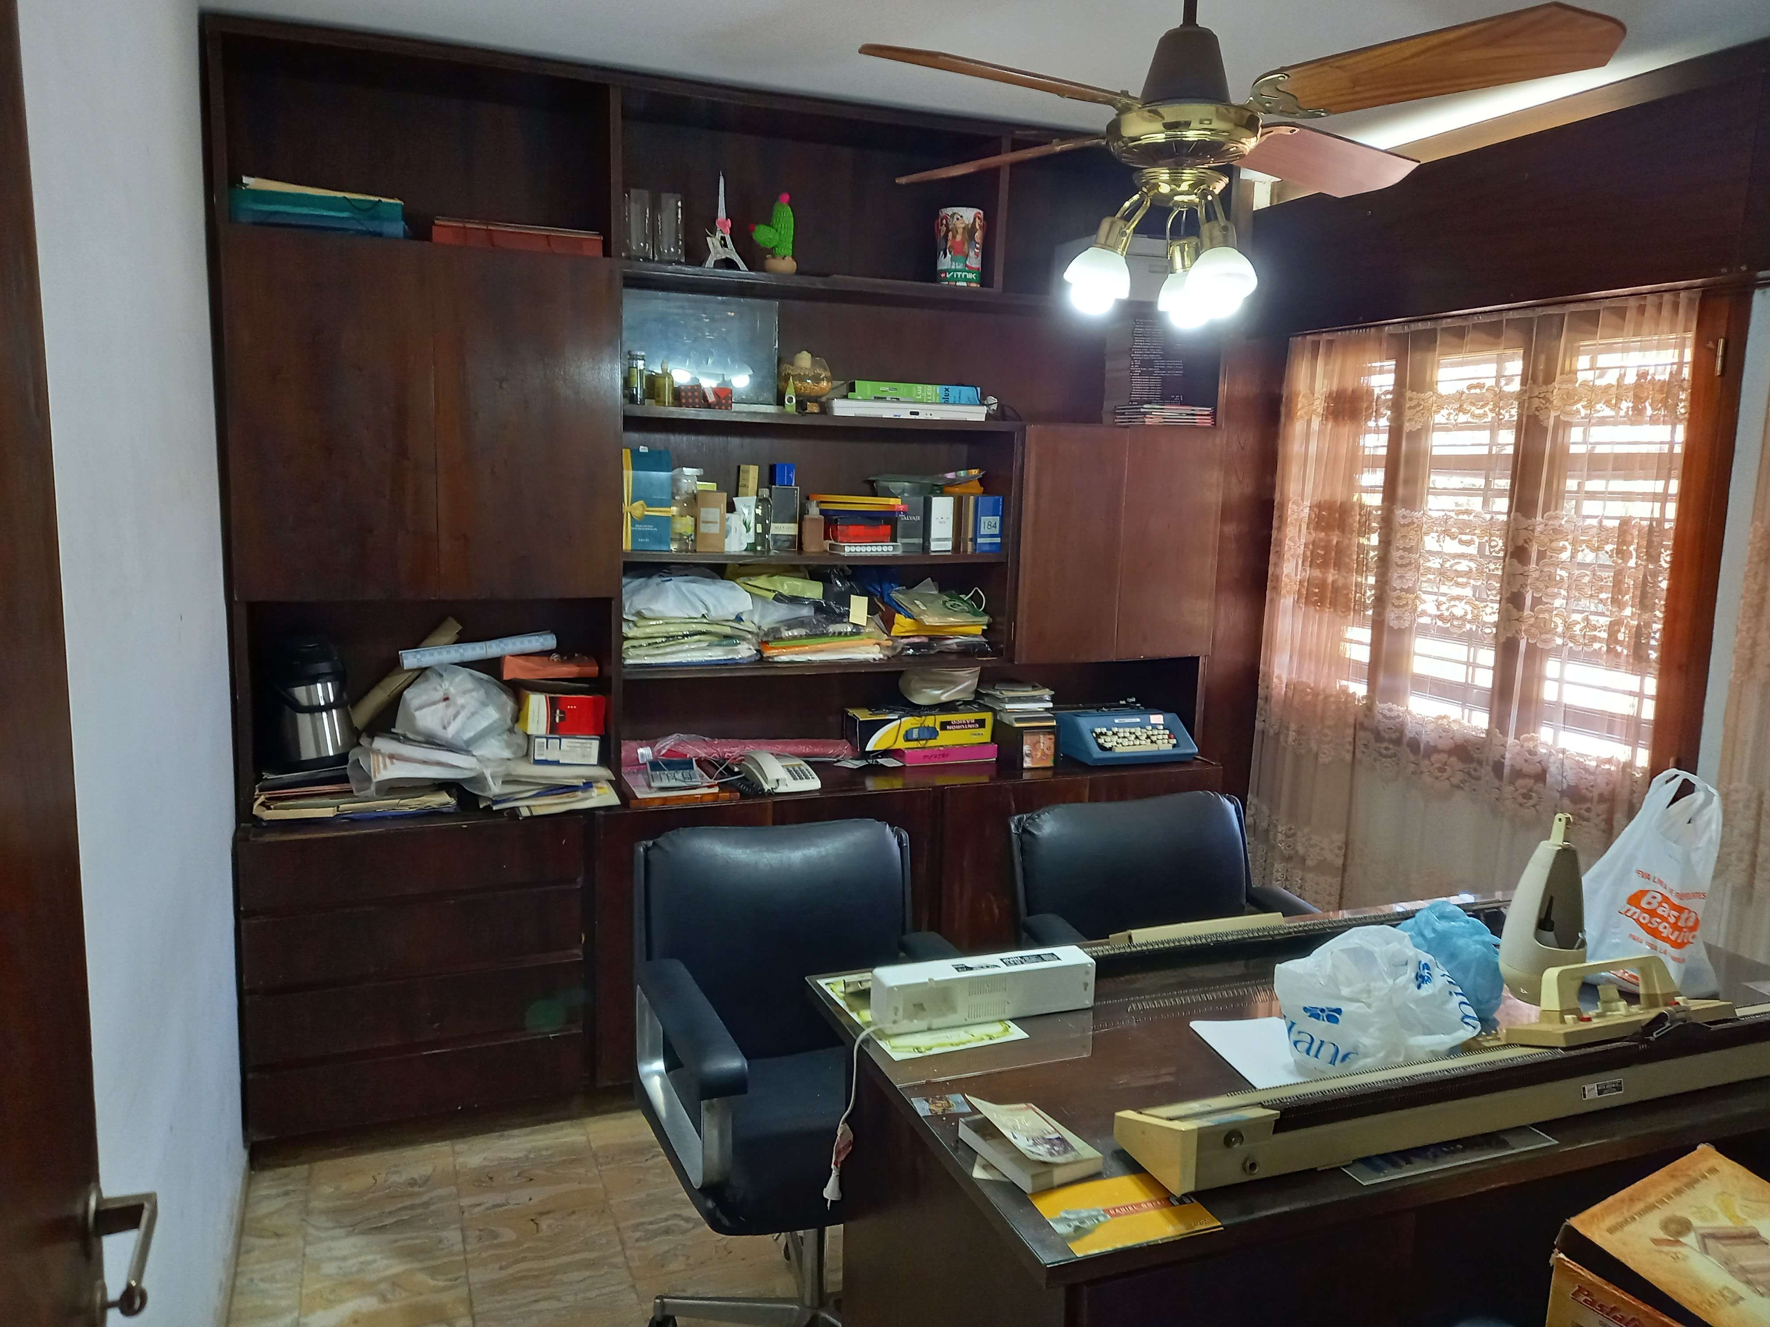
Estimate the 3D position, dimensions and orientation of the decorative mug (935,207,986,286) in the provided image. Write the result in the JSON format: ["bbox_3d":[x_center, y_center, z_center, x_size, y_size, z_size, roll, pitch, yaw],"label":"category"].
[{"bbox_3d":[0.201,-1.085,3.384,0.138,0.201,0.131,1,7,-2],"label":"decorative mug"}]

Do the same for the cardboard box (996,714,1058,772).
[{"bbox_3d":[0.390,0.218,3.558,0.120,0.115,0.170,-2,10,-22],"label":"cardboard box"}]

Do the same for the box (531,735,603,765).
[{"bbox_3d":[-0.781,0.202,3.113,0.148,0.069,0.090,1,8,-22],"label":"box"}]

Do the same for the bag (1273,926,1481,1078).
[{"bbox_3d":[0.715,0.474,1.864,0.271,0.155,0.191,3,9,8],"label":"bag"}]

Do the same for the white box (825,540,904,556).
[{"bbox_3d":[-0.053,-0.288,3.158,0.148,0.029,0.140,-2,10,-21],"label":"white box"}]

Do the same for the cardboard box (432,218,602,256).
[{"bbox_3d":[-0.877,-0.988,3.028,0.372,0.066,0.251,-2,8,-21],"label":"cardboard box"}]

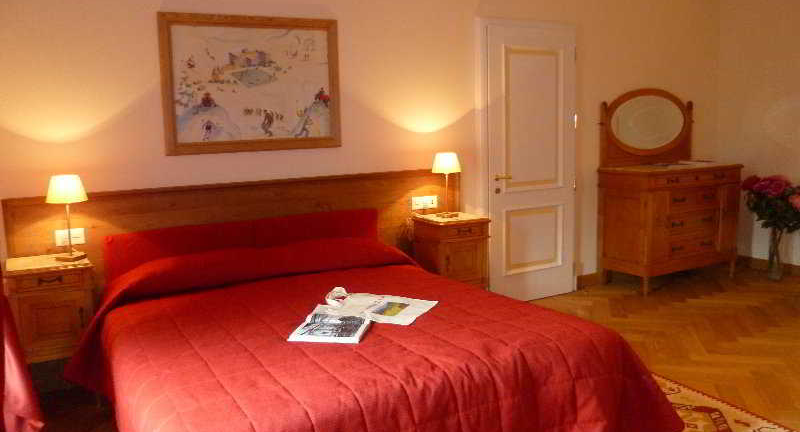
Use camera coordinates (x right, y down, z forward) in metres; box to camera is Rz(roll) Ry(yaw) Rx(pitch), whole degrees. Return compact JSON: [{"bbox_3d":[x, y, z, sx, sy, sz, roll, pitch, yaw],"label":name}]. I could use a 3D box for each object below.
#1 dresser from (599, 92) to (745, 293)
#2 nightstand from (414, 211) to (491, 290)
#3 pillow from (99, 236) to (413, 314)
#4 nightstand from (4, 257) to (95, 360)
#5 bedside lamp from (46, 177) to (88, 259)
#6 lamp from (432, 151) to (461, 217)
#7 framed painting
[{"bbox_3d":[2.251,-0.242,5.367,1.178,1.617,0.500,-6,9,-29],"label":"dresser"},{"bbox_3d":[0.354,0.386,4.371,0.384,0.767,0.397,-6,9,-25],"label":"nightstand"},{"bbox_3d":[-0.752,0.277,3.663,1.726,0.192,0.411,-6,9,-29],"label":"pillow"},{"bbox_3d":[-1.703,0.609,3.223,0.384,0.771,0.397,-6,9,-29],"label":"nightstand"},{"bbox_3d":[-1.629,0.010,3.179,0.185,0.425,0.185,-6,9,-29],"label":"bedside lamp"},{"bbox_3d":[0.317,-0.202,4.264,0.185,0.429,0.185,-2,8,0],"label":"lamp"},{"bbox_3d":[-0.841,-0.778,3.831,1.077,0.784,0.037,-6,9,-29],"label":"framed painting"}]

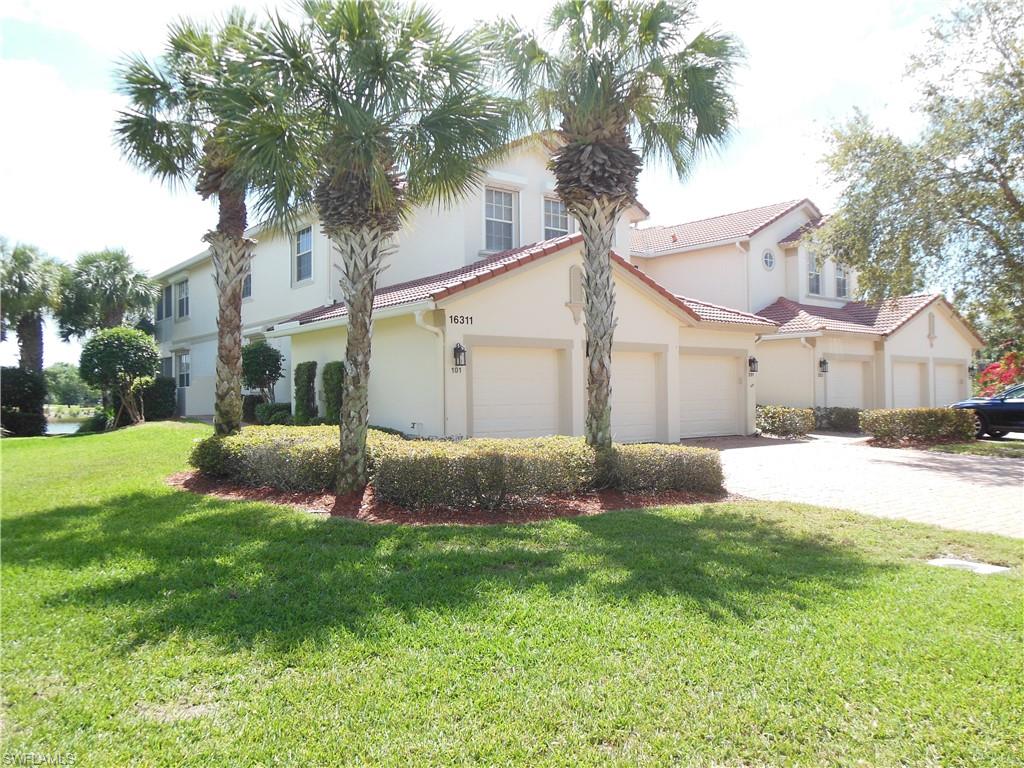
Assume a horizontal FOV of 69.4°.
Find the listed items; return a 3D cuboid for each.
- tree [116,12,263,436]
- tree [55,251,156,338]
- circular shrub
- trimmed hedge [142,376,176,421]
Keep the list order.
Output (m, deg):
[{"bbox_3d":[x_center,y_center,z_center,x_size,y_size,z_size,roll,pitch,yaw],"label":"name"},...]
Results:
[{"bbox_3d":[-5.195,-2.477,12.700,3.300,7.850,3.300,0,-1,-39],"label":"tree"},{"bbox_3d":[-15.042,-1.880,27.500,3.700,6.400,3.700,0,-1,-39],"label":"tree"},{"bbox_3d":[-13.004,-0.315,24.500,2.500,3.200,2.500,0,-1,-39],"label":"circular shrub"},{"bbox_3d":[-13.863,0.520,29.000,1.400,1.650,1.600,0,-1,-39],"label":"trimmed hedge"}]

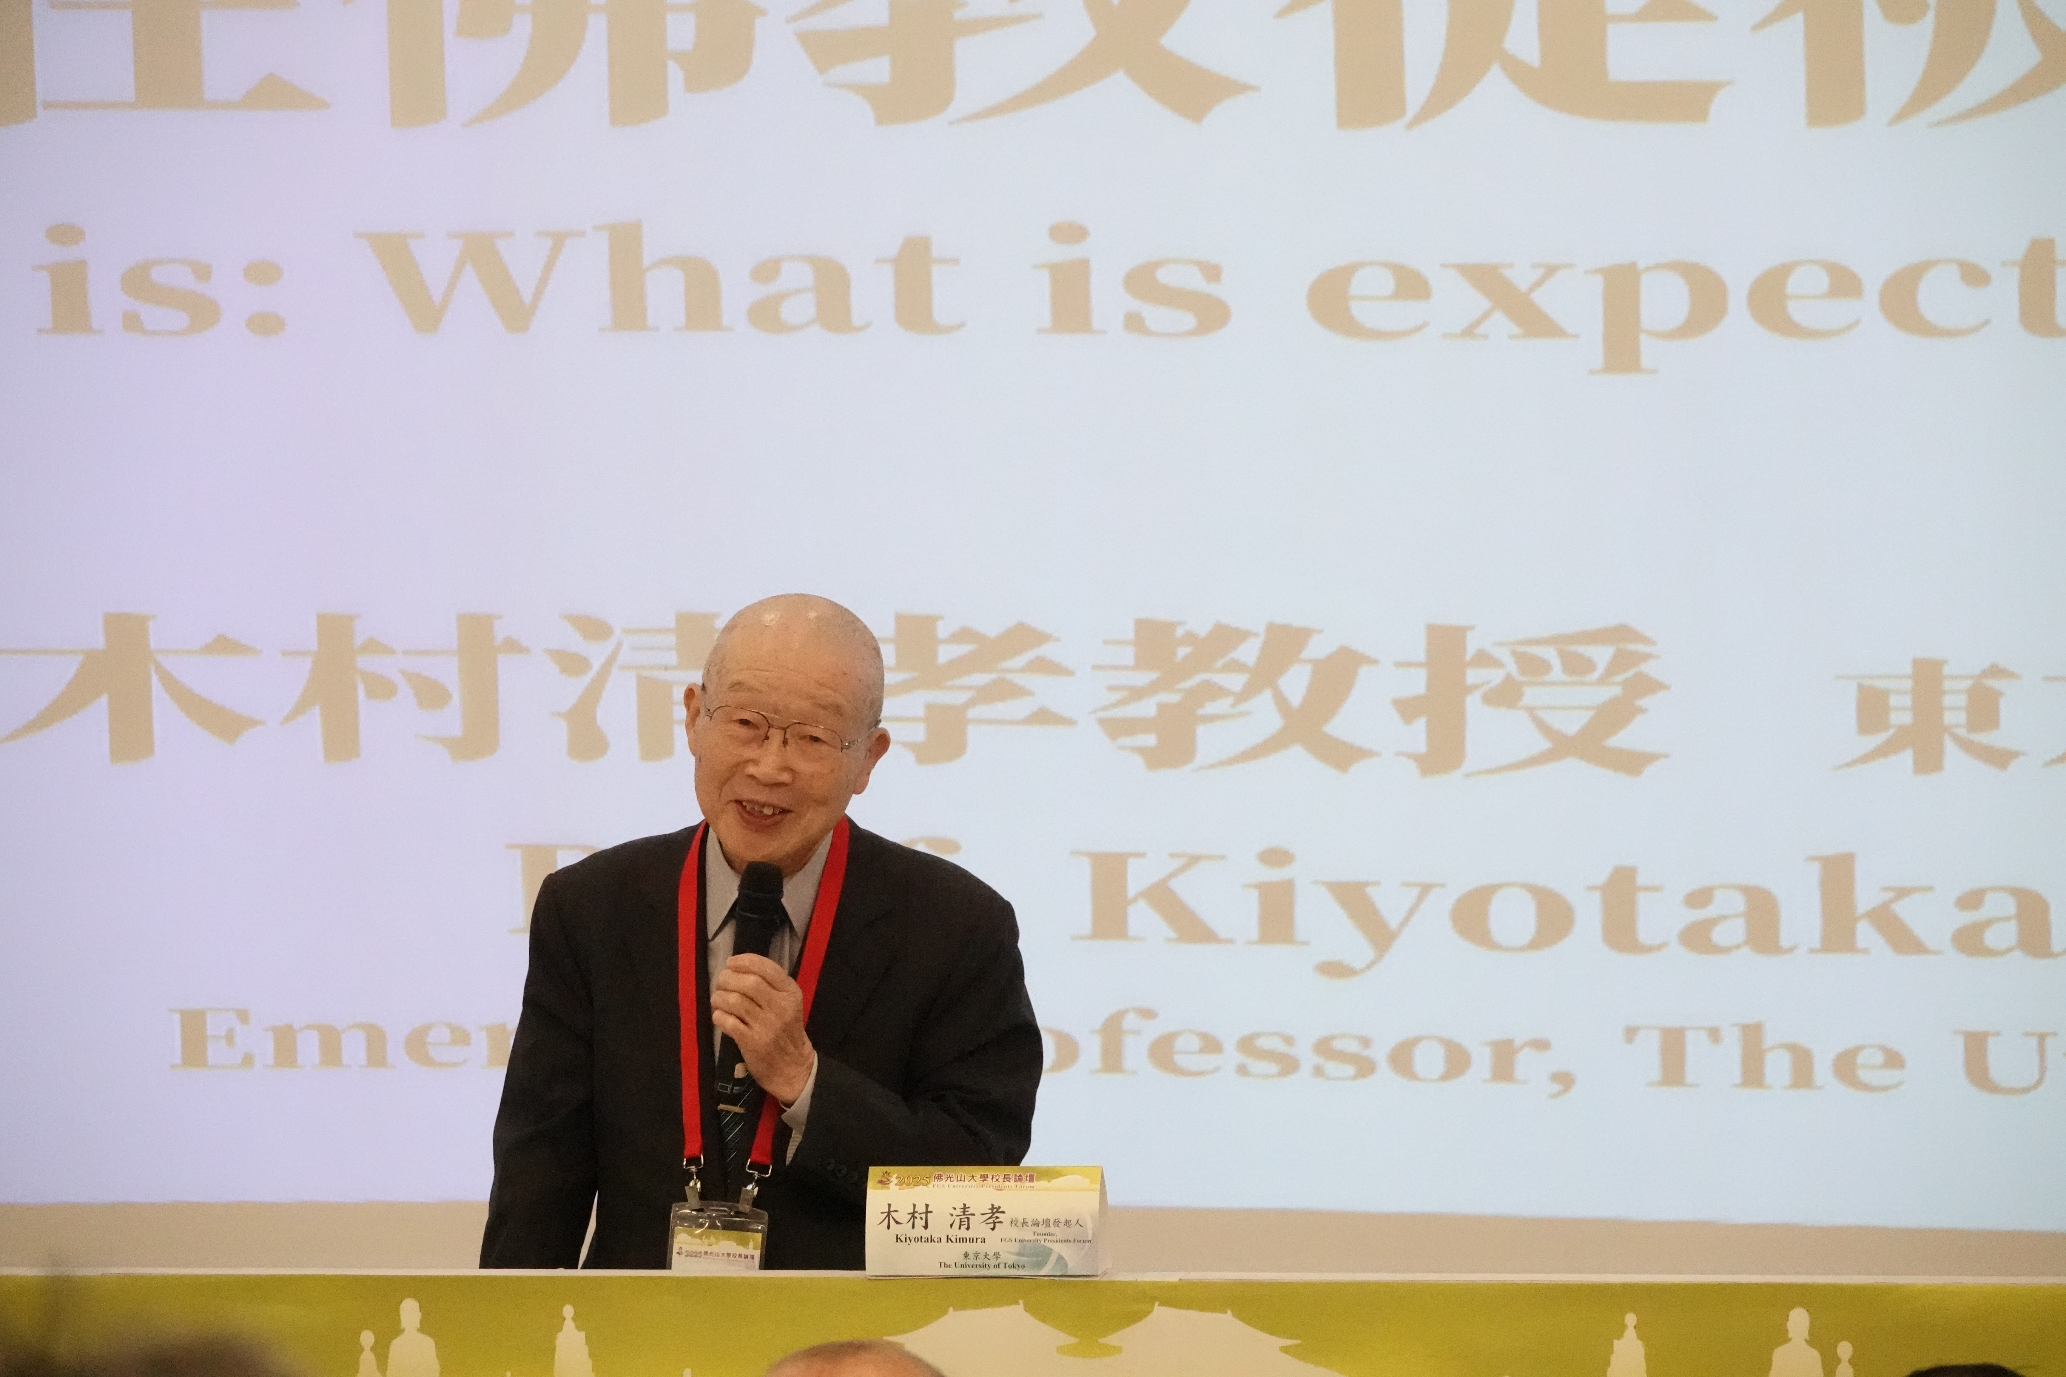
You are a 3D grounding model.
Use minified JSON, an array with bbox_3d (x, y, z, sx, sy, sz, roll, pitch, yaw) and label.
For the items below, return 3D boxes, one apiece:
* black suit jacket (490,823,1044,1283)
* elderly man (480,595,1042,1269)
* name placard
[{"bbox_3d":[-0.253,0.465,11.400,0.530,0.700,0.370,0,-2,9],"label":"black suit jacket"},{"bbox_3d":[-0.255,0.620,11.400,0.530,1.430,0.450,0,-2,9],"label":"elderly man"},{"bbox_3d":[-0.041,0.474,10.950,0.208,0.098,0.075,0,-2,6],"label":"name placard"}]

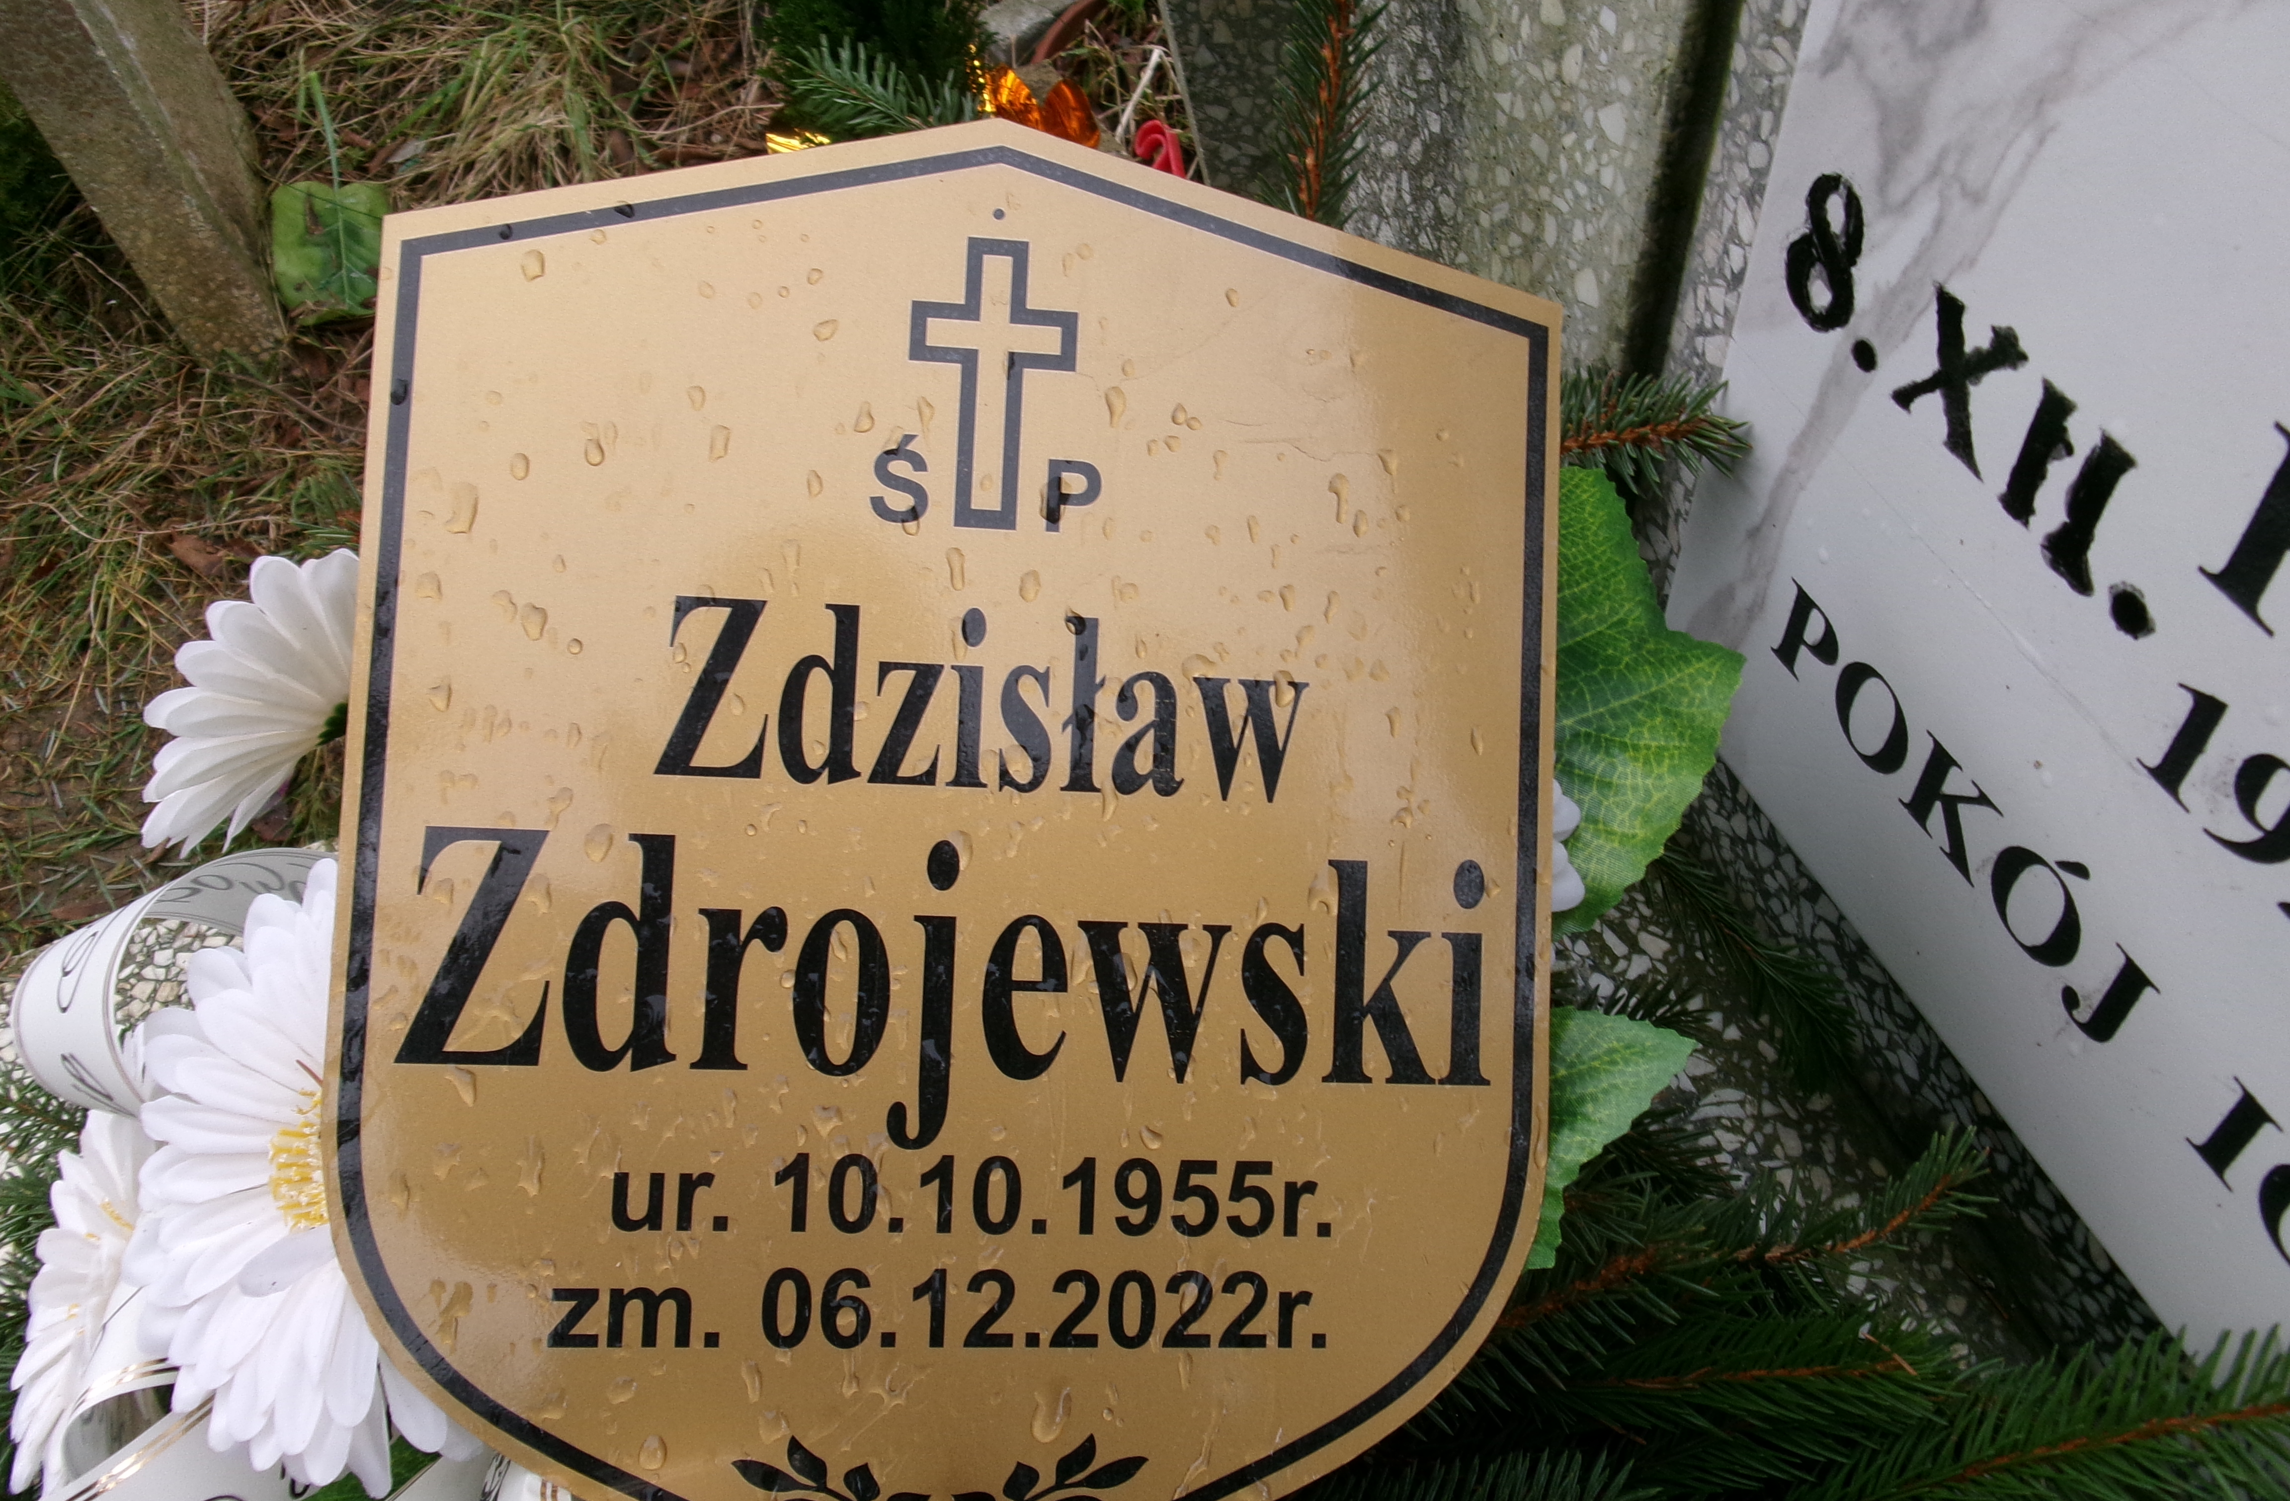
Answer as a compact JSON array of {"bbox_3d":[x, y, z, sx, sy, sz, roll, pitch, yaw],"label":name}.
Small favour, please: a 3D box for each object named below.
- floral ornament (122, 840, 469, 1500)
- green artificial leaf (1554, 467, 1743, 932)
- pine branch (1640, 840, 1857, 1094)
[{"bbox_3d":[-0.141,0.074,0.325,0.112,0.040,0.114,22,102,22],"label":"floral ornament"},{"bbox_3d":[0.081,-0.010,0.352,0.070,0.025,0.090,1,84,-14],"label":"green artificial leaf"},{"bbox_3d":[0.136,0.048,0.420,0.028,0.085,0.042,-8,44,50],"label":"pine branch"}]

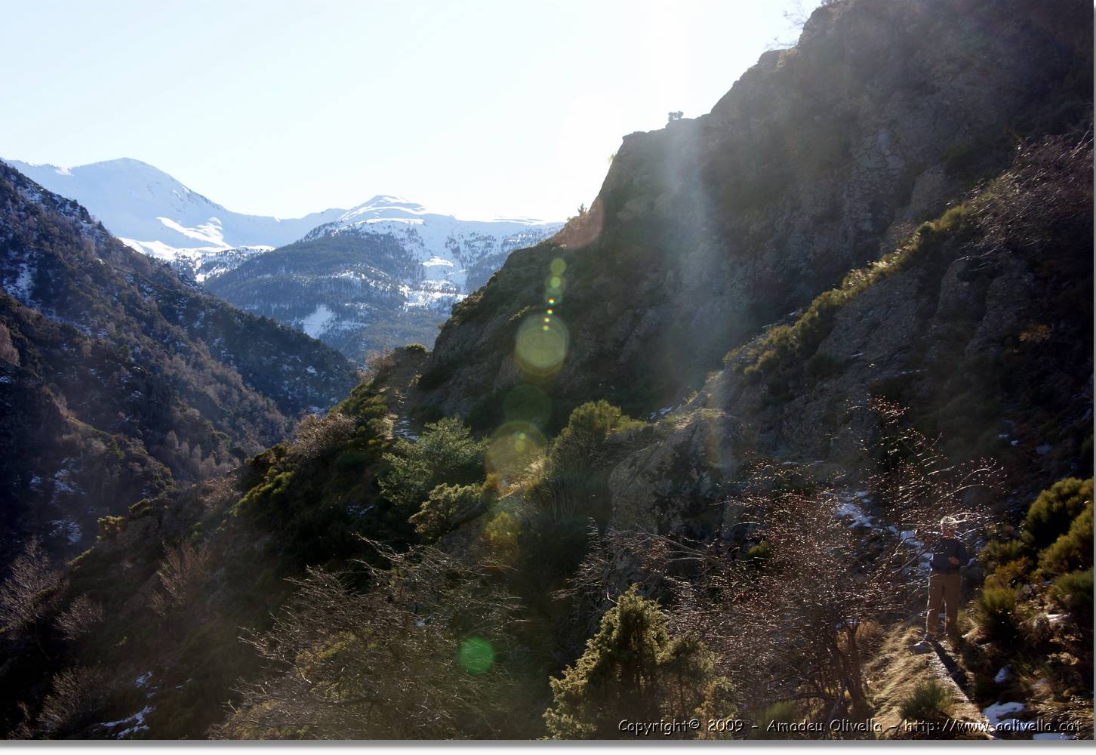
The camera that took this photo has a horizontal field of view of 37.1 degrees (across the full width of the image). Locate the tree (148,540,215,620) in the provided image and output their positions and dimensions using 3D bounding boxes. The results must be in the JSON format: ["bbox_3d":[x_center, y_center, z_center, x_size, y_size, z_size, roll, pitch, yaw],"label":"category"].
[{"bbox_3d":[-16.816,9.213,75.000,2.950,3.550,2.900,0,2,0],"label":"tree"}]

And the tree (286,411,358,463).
[{"bbox_3d":[-10.642,2.792,77.000,3.350,2.400,3.000,0,2,0],"label":"tree"}]

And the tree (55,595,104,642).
[{"bbox_3d":[-23.773,12.216,83.000,2.500,2.400,2.400,0,2,0],"label":"tree"}]

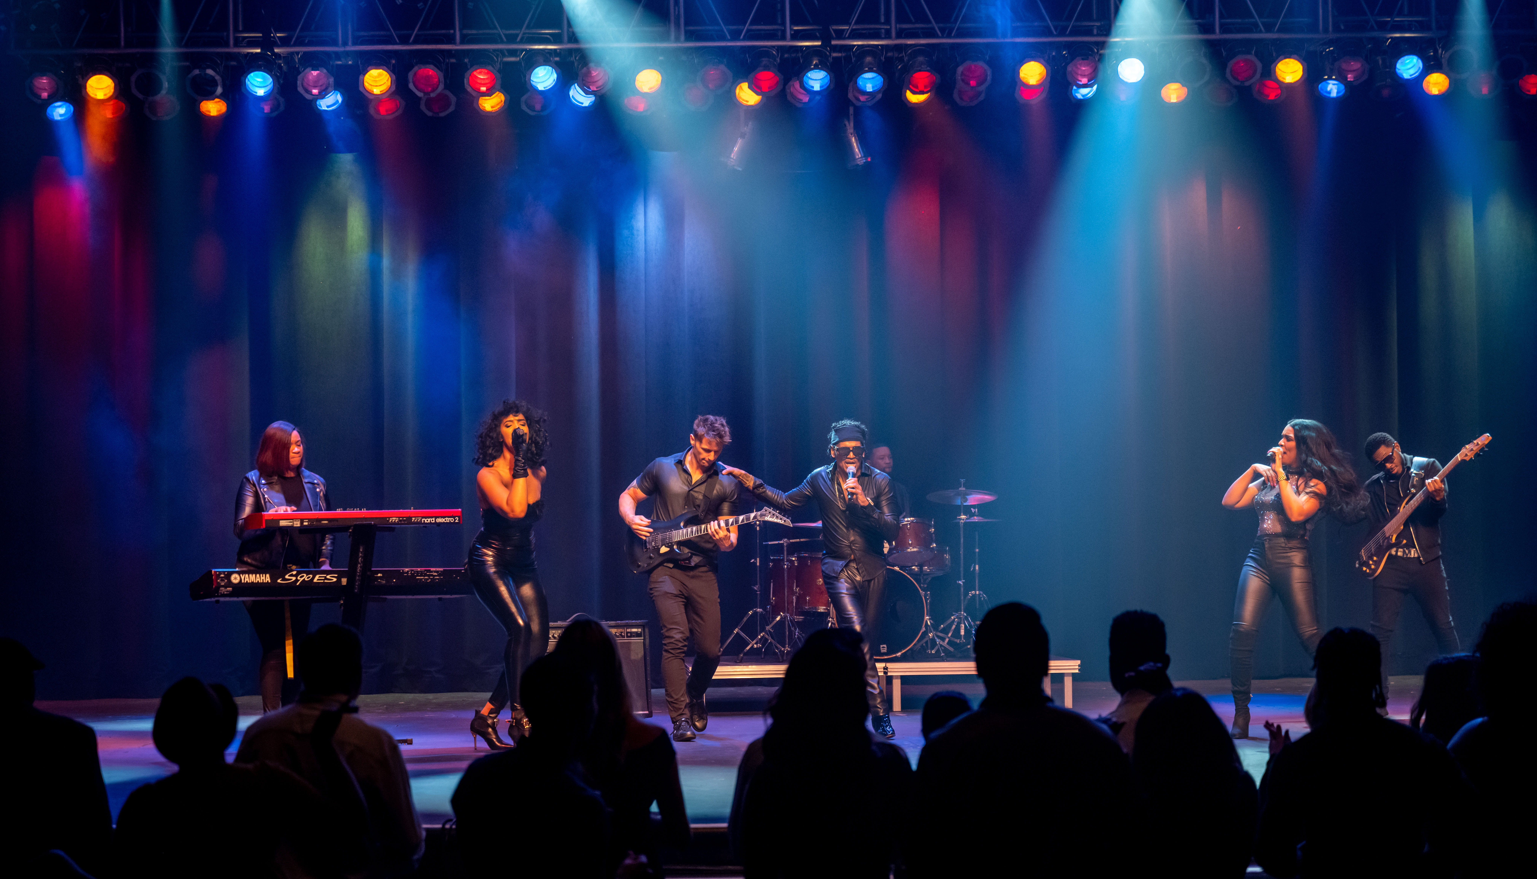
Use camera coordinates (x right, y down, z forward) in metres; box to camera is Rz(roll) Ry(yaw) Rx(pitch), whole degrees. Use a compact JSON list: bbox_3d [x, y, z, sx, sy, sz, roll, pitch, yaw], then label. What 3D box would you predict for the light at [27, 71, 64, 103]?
[{"bbox_3d":[-5.135,-2.569,21.294,0.250,0.250,0.290,0,36,-4],"label":"light"}]

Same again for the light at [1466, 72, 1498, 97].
[{"bbox_3d":[5.155,-2.646,21.683,0.250,0.290,0.250,-1,-46,3],"label":"light"}]

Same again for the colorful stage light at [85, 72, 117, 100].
[{"bbox_3d":[-4.513,-2.459,20.287,0.240,0.240,0.320,0,38,0],"label":"colorful stage light"}]

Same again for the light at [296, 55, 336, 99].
[{"bbox_3d":[-3.204,-2.608,21.241,0.260,0.270,0.340,-1,34,-4],"label":"light"}]

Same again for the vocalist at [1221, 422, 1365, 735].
[{"bbox_3d":[2.730,0.727,15.600,0.660,1.680,0.560,-1,-1,34],"label":"vocalist"}]

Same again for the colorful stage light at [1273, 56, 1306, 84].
[{"bbox_3d":[3.518,-2.565,20.287,0.240,0.240,0.320,0,38,0],"label":"colorful stage light"}]

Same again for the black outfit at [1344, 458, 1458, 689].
[{"bbox_3d":[3.815,0.868,18.000,0.640,1.500,0.420,-1,-2,10],"label":"black outfit"}]

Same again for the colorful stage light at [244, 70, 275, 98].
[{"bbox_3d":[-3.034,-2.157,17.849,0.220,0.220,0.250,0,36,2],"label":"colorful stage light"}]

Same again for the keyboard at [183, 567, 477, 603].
[{"bbox_3d":[-2.218,0.746,15.472,1.460,0.155,0.385,1,-3,-29],"label":"keyboard"}]

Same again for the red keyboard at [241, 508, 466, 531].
[{"bbox_3d":[-2.185,0.425,15.750,1.090,0.095,0.310,1,-4,-27],"label":"red keyboard"}]

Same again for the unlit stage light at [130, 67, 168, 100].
[{"bbox_3d":[-4.385,-2.602,21.241,0.260,0.270,0.340,-1,34,-5],"label":"unlit stage light"}]

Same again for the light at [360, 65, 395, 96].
[{"bbox_3d":[-2.780,-2.605,21.298,0.250,0.250,0.290,0,32,-4],"label":"light"}]

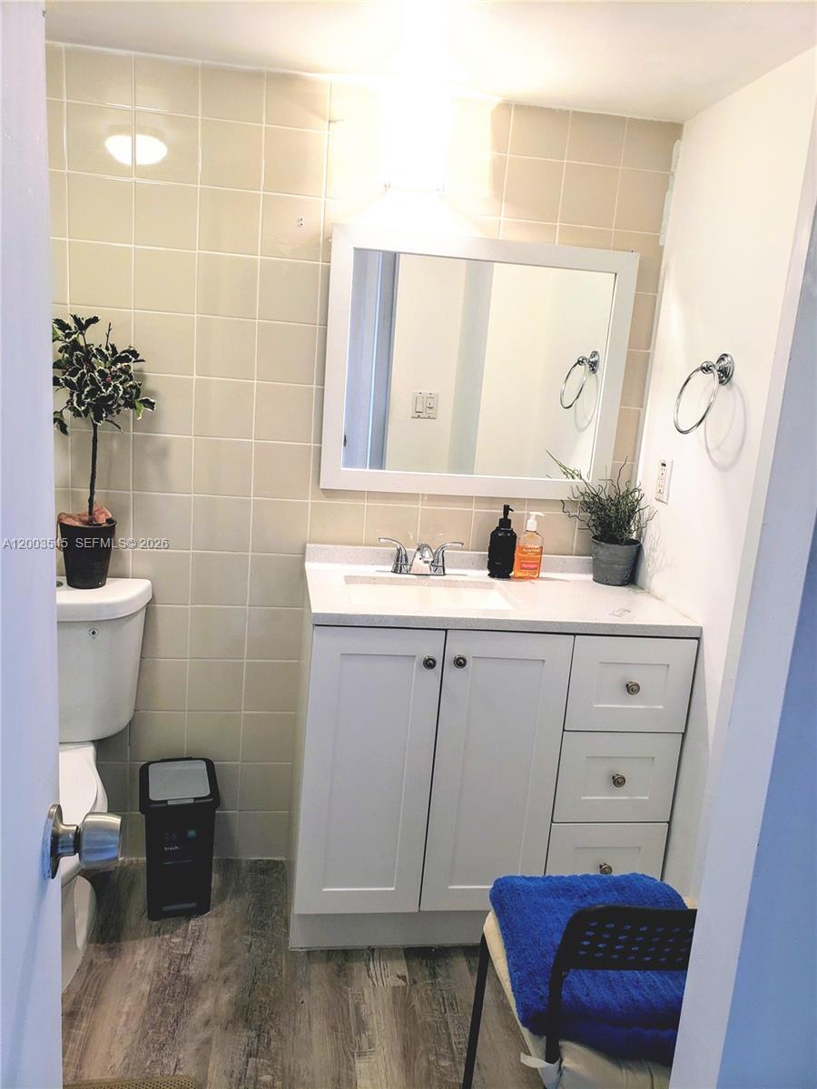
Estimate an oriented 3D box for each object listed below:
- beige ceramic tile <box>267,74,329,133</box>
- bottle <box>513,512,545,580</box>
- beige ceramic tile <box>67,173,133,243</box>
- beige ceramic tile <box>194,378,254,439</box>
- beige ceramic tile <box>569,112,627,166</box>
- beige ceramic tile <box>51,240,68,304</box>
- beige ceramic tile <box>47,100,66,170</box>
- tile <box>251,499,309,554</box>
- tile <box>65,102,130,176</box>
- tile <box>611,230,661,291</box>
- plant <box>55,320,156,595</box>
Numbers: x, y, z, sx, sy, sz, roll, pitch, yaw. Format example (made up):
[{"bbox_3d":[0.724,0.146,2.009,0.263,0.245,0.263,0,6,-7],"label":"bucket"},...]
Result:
[{"bbox_3d":[-0.269,-1.073,1.987,0.150,0.121,0.009,2,12,-9],"label":"beige ceramic tile"},{"bbox_3d":[0.329,0.003,2.234,0.070,0.180,0.045,0,13,-19],"label":"bottle"},{"bbox_3d":[-0.750,-0.818,1.997,0.151,0.152,0.010,2,12,-9],"label":"beige ceramic tile"},{"bbox_3d":[-0.481,-0.353,2.140,0.152,0.152,0.010,3,12,-9],"label":"beige ceramic tile"},{"bbox_3d":[0.488,-1.051,2.129,0.151,0.121,0.010,2,12,-9],"label":"beige ceramic tile"},{"bbox_3d":[-0.913,-0.674,2.006,0.151,0.152,0.010,2,12,-9],"label":"beige ceramic tile"},{"bbox_3d":[-0.887,-0.971,1.933,0.152,0.152,0.010,2,12,-9],"label":"beige ceramic tile"},{"bbox_3d":[-0.352,-0.046,2.228,0.152,0.152,0.010,3,12,-9],"label":"tile"},{"bbox_3d":[-0.731,-0.958,1.944,0.150,0.150,0.009,2,12,-9],"label":"tile"},{"bbox_3d":[0.606,-0.753,2.197,0.135,0.151,0.010,3,12,-9],"label":"tile"},{"bbox_3d":[-0.758,-0.217,2.001,0.263,0.658,0.215,2,12,-9],"label":"plant"}]

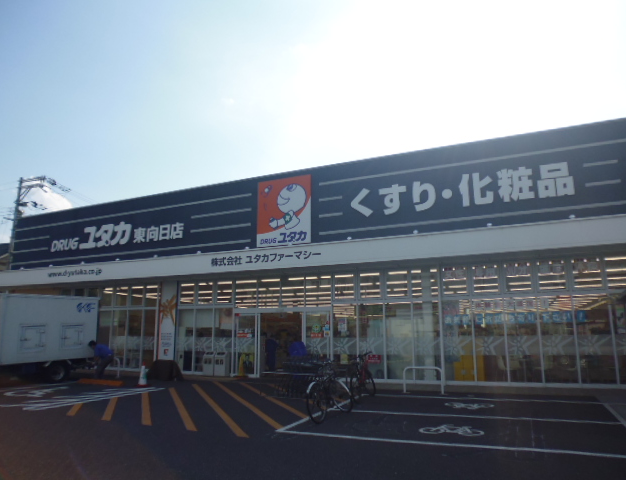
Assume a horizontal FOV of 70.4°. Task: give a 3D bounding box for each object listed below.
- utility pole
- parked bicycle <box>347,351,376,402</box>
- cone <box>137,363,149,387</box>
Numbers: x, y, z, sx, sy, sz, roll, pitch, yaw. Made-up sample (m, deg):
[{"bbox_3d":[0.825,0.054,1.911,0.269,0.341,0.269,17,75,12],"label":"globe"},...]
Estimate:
[{"bbox_3d":[-18.529,1.445,28.065,2.100,11.700,0.600,-3,-12,11],"label":"utility pole"},{"bbox_3d":[1.184,3.154,10.266,0.560,1.040,1.780,-5,-13,23],"label":"parked bicycle"},{"bbox_3d":[-4.906,3.881,12.917,0.380,0.690,0.380,-5,-13,23],"label":"cone"}]

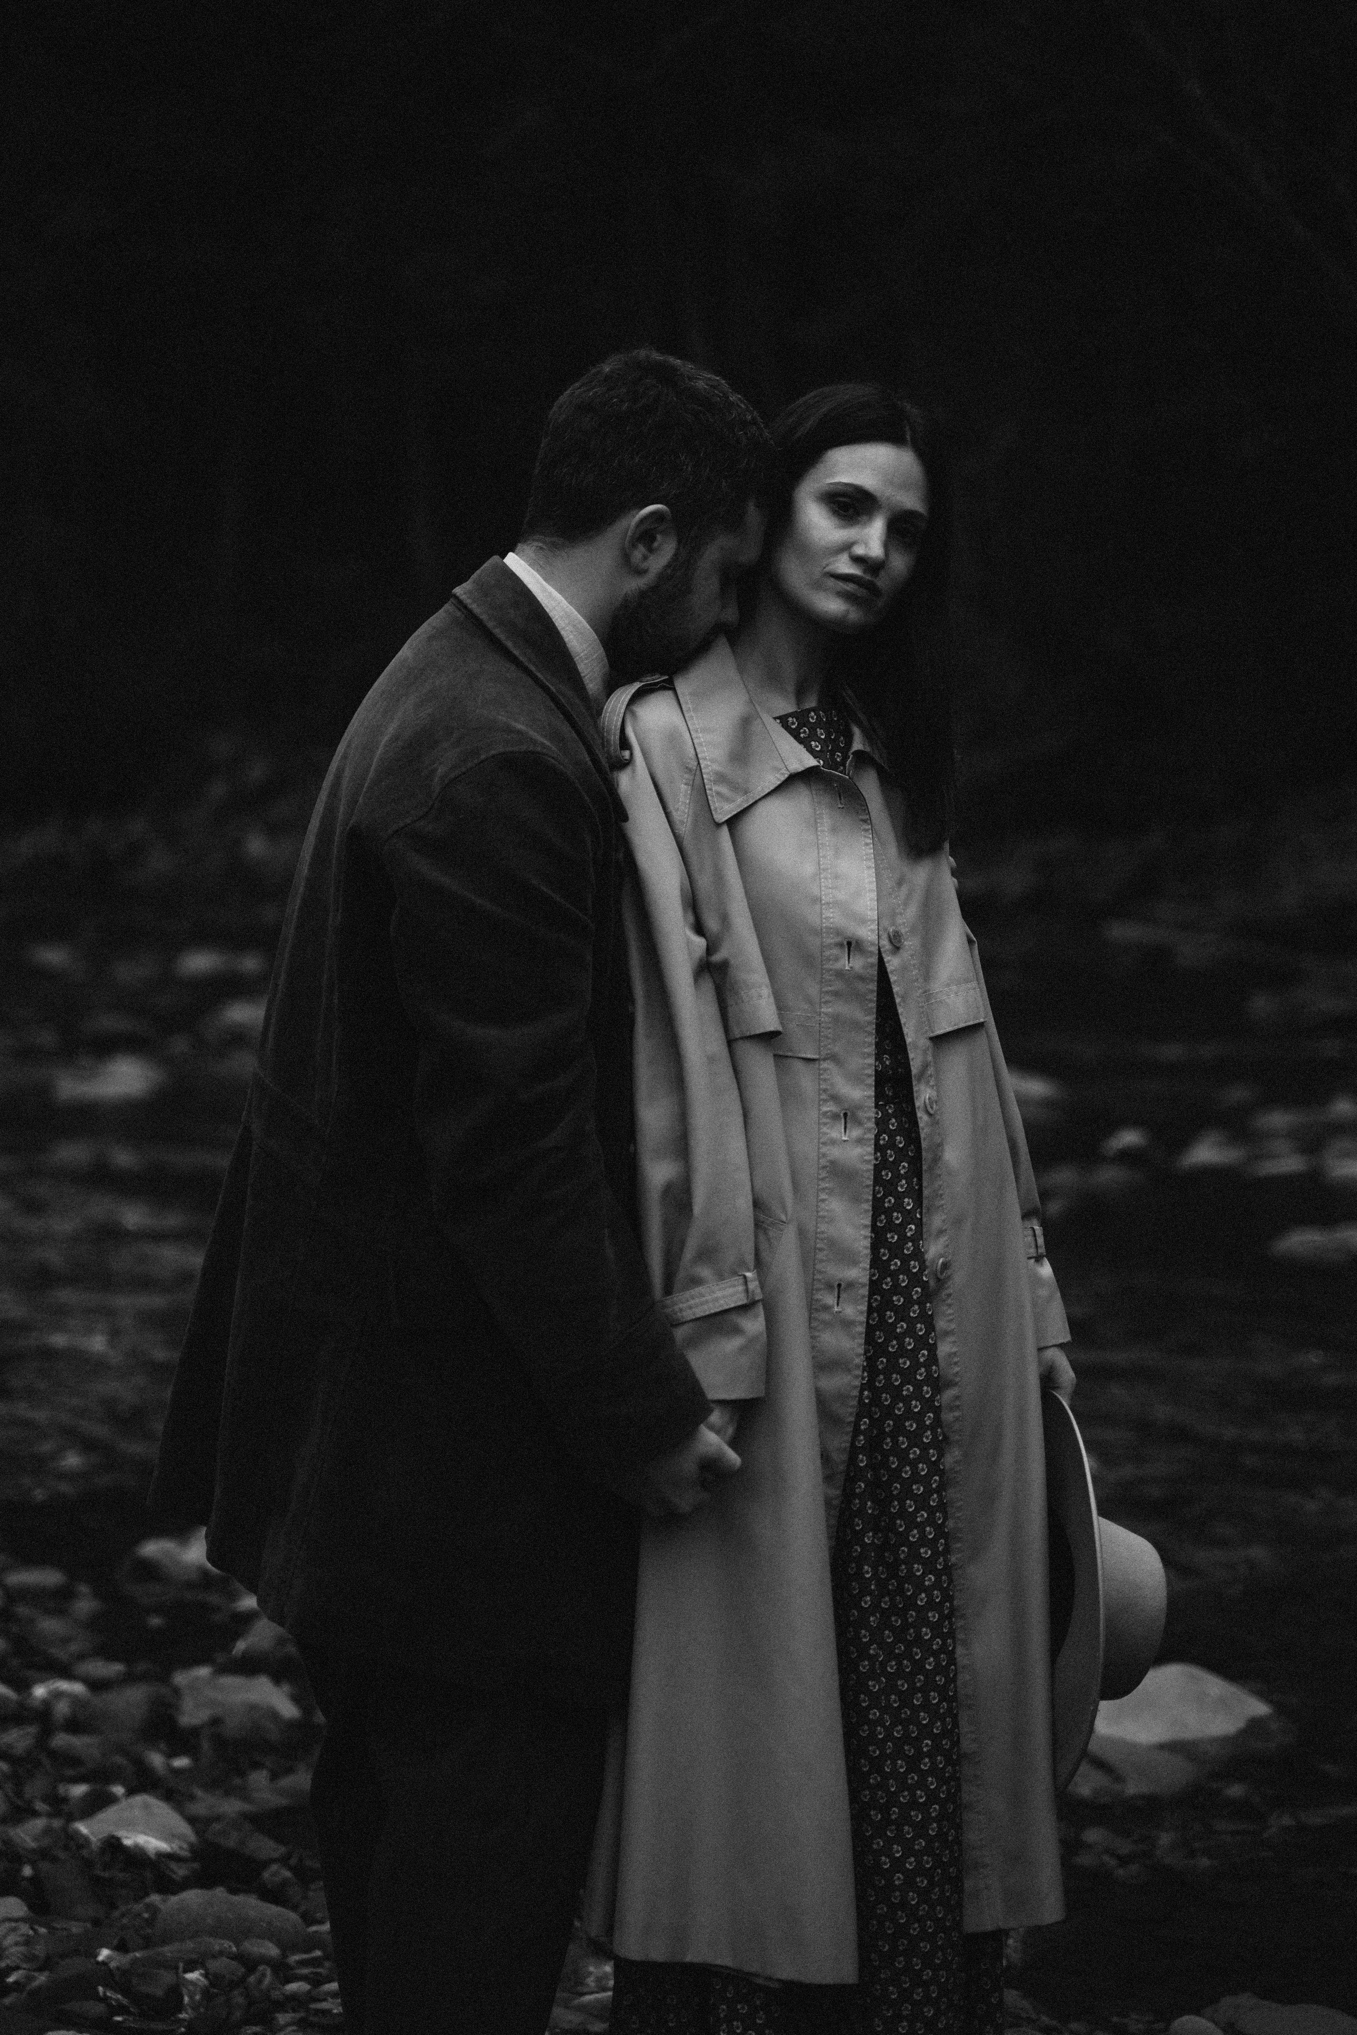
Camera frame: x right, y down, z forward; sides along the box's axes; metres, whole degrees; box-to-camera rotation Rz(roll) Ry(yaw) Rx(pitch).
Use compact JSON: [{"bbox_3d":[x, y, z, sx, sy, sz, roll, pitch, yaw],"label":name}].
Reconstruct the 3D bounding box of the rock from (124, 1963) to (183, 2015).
[{"bbox_3d":[-0.572,1.058,4.620,0.066,0.040,0.055,0,5,0],"label":"rock"}]

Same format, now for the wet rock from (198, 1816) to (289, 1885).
[{"bbox_3d":[-0.526,1.006,5.130,0.108,0.058,0.090,0,5,0],"label":"wet rock"}]

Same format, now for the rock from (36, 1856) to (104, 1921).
[{"bbox_3d":[-0.711,1.017,4.950,0.078,0.055,0.072,0,5,0],"label":"rock"}]

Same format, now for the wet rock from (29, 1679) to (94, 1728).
[{"bbox_3d":[-0.849,0.945,5.830,0.088,0.060,0.070,0,4,0],"label":"wet rock"}]

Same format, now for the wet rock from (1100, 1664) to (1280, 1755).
[{"bbox_3d":[0.668,0.926,5.650,0.260,0.120,0.190,0,4,0],"label":"wet rock"}]

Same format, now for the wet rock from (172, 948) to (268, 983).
[{"bbox_3d":[-2.057,-0.232,19.000,0.440,0.140,0.320,0,5,0],"label":"wet rock"}]

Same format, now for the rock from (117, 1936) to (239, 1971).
[{"bbox_3d":[-0.562,1.051,4.760,0.132,0.030,0.060,0,5,0],"label":"rock"}]

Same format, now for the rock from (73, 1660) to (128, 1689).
[{"bbox_3d":[-0.816,0.928,5.980,0.079,0.038,0.060,0,4,0],"label":"rock"}]

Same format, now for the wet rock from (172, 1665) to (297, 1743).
[{"bbox_3d":[-0.611,0.952,5.870,0.178,0.075,0.130,0,5,0],"label":"wet rock"}]

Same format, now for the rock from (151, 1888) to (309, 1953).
[{"bbox_3d":[-0.511,1.031,4.830,0.182,0.080,0.135,0,4,0],"label":"rock"}]

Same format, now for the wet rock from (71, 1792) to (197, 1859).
[{"bbox_3d":[-0.663,0.988,5.170,0.152,0.075,0.110,0,4,0],"label":"wet rock"}]

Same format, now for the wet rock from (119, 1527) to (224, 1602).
[{"bbox_3d":[-0.812,0.884,6.850,0.180,0.090,0.140,0,5,0],"label":"wet rock"}]

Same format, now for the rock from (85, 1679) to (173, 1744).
[{"bbox_3d":[-0.745,0.942,5.750,0.120,0.080,0.100,0,4,0],"label":"rock"}]

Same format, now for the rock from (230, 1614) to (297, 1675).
[{"bbox_3d":[-0.604,0.923,6.250,0.115,0.065,0.100,0,5,0],"label":"rock"}]

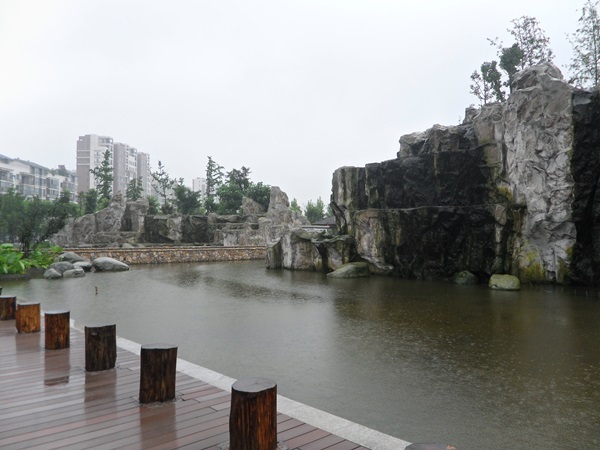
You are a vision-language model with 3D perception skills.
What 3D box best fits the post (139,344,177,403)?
[{"bbox_3d":[-1.367,1.422,4.529,0.348,0.481,0.348,1,-3,-17],"label":"post"}]

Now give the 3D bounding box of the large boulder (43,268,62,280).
[{"bbox_3d":[-10.872,2.179,20.600,0.830,0.500,0.700,1,-2,-28],"label":"large boulder"}]

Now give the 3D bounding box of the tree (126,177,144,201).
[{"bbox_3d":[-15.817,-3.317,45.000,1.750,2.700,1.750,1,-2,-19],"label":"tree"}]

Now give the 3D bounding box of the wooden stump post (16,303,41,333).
[{"bbox_3d":[-4.346,1.487,7.500,0.360,0.450,0.360,1,-2,-30],"label":"wooden stump post"}]

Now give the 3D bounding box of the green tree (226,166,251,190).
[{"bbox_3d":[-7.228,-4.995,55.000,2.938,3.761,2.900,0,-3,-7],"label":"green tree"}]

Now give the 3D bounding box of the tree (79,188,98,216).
[{"bbox_3d":[-20.788,-2.261,46.000,1.966,2.850,2.000,1,-3,-24],"label":"tree"}]

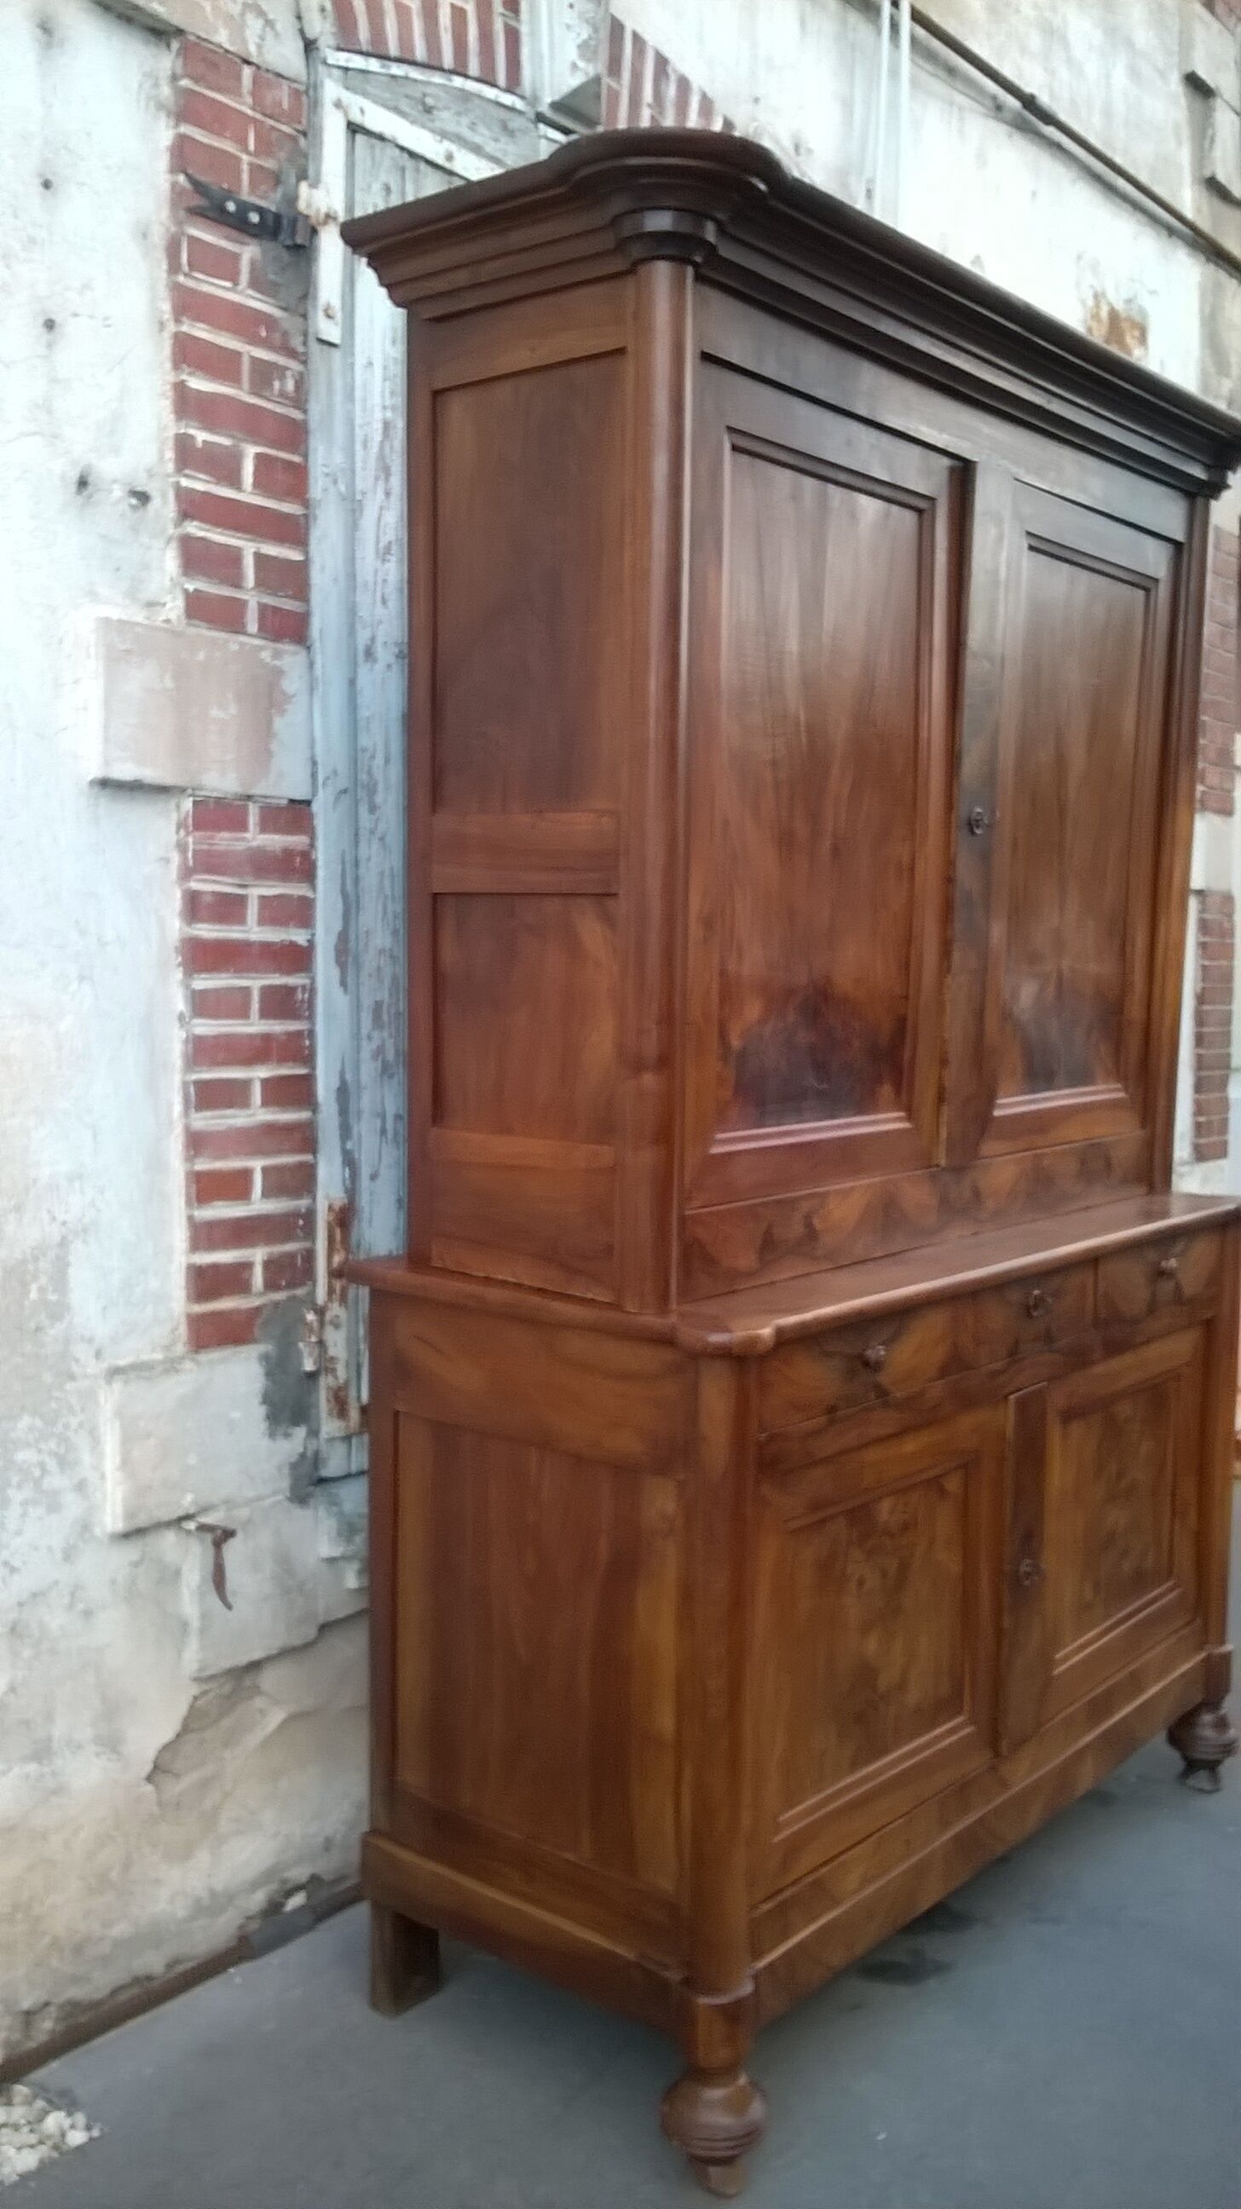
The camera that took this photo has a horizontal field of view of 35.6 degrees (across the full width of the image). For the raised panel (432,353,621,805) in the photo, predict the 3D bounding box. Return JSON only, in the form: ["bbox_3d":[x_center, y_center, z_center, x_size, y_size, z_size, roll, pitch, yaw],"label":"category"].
[{"bbox_3d":[-0.112,-0.631,2.402,0.312,0.536,0.020,5,6,39],"label":"raised panel"}]

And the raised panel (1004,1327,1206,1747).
[{"bbox_3d":[0.764,0.643,3.011,0.030,0.519,0.722,5,6,39],"label":"raised panel"}]

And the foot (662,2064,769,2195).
[{"bbox_3d":[0.114,1.203,2.275,0.124,0.153,0.124,1,5,0],"label":"foot"}]

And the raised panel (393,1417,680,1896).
[{"bbox_3d":[-0.107,0.666,2.411,0.471,0.500,0.020,5,6,39],"label":"raised panel"}]

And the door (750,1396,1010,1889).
[{"bbox_3d":[0.346,0.682,2.500,0.027,0.519,0.601,5,6,39],"label":"door"}]

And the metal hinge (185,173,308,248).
[{"bbox_3d":[-0.492,-1.183,2.562,0.039,0.054,0.181,5,6,39],"label":"metal hinge"}]

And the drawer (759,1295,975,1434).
[{"bbox_3d":[0.168,0.308,2.553,0.425,0.096,0.495,5,6,39],"label":"drawer"}]

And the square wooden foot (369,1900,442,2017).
[{"bbox_3d":[-0.294,1.155,2.674,0.045,0.169,0.105,5,6,39],"label":"square wooden foot"}]

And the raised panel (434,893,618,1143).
[{"bbox_3d":[-0.119,-0.112,2.448,0.312,0.306,0.020,5,6,39],"label":"raised panel"}]

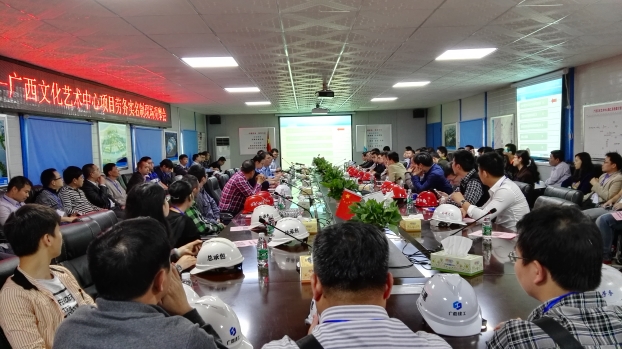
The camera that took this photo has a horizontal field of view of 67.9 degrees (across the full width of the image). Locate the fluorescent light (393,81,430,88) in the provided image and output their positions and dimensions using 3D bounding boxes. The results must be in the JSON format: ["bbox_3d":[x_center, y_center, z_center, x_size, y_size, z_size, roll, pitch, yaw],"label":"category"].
[{"bbox_3d":[1.923,-1.723,8.803,0.600,0.050,0.600,-2,4,-1],"label":"fluorescent light"}]

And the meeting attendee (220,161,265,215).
[{"bbox_3d":[-0.973,0.446,6.582,0.750,1.270,0.520,-3,4,-20],"label":"meeting attendee"}]

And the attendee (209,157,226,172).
[{"bbox_3d":[-2.594,0.060,13.397,0.850,1.135,0.520,-2,4,-1],"label":"attendee"}]

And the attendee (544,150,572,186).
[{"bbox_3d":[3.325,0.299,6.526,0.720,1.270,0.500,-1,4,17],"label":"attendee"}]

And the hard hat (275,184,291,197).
[{"bbox_3d":[-0.371,0.222,6.124,0.280,0.156,0.220,-4,5,-31],"label":"hard hat"}]

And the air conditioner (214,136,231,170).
[{"bbox_3d":[-2.869,-0.306,15.077,0.500,1.780,0.360,-2,4,-3],"label":"air conditioner"}]

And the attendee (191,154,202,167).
[{"bbox_3d":[-2.510,0.138,11.102,0.750,1.250,0.520,-2,4,-3],"label":"attendee"}]

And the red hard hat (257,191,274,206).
[{"bbox_3d":[-0.507,0.269,4.972,0.280,0.150,0.220,-3,4,-16],"label":"red hard hat"}]

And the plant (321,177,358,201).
[{"bbox_3d":[0.373,0.183,6.130,0.480,0.270,0.450,-2,4,-1],"label":"plant"}]

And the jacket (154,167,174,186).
[{"bbox_3d":[-2.879,0.156,9.089,0.420,0.640,0.500,0,4,24],"label":"jacket"}]

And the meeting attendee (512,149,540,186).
[{"bbox_3d":[3.050,0.263,7.083,0.800,1.238,0.500,-1,4,17],"label":"meeting attendee"}]

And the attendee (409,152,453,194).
[{"bbox_3d":[1.417,0.368,5.918,0.800,1.285,0.520,-1,4,11],"label":"attendee"}]

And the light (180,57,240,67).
[{"bbox_3d":[-1.233,-1.401,5.746,0.600,0.050,0.600,-2,4,-1],"label":"light"}]

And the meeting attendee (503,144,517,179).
[{"bbox_3d":[3.354,0.161,8.071,0.700,1.340,0.500,-1,4,15],"label":"meeting attendee"}]

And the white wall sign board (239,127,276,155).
[{"bbox_3d":[-1.749,-1.091,15.191,1.200,0.900,0.040,-2,4,-1],"label":"white wall sign board"}]

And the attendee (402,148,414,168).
[{"bbox_3d":[2.266,-0.011,11.252,0.750,1.200,0.520,-3,4,-16],"label":"attendee"}]

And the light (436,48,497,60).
[{"bbox_3d":[1.939,-1.513,5.789,0.600,0.050,0.600,-2,4,-1],"label":"light"}]

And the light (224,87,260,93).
[{"bbox_3d":[-1.279,-1.607,8.744,0.600,0.050,0.600,-2,4,-1],"label":"light"}]

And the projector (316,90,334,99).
[{"bbox_3d":[0.271,-1.444,8.327,0.300,0.120,0.360,-2,4,-1],"label":"projector"}]

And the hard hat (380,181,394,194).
[{"bbox_3d":[1.043,0.176,6.172,0.280,0.156,0.220,2,5,44],"label":"hard hat"}]

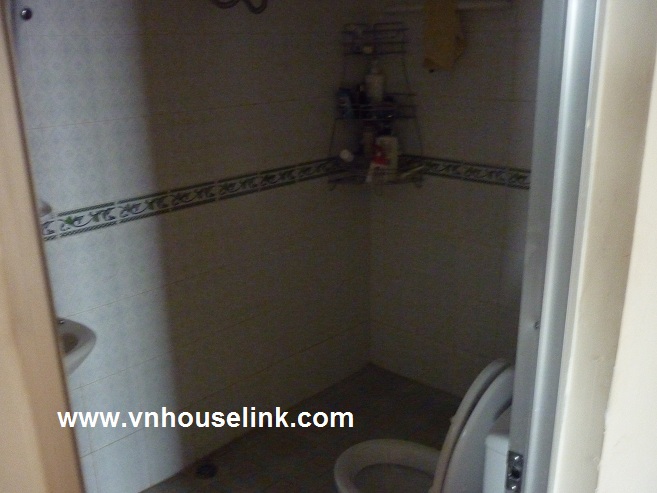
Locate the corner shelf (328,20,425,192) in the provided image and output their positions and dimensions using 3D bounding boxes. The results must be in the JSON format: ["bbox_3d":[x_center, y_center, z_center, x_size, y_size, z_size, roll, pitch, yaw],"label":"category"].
[{"bbox_3d":[0.196,-0.600,2.717,0.410,0.695,0.240,-2,17,-1],"label":"corner shelf"}]

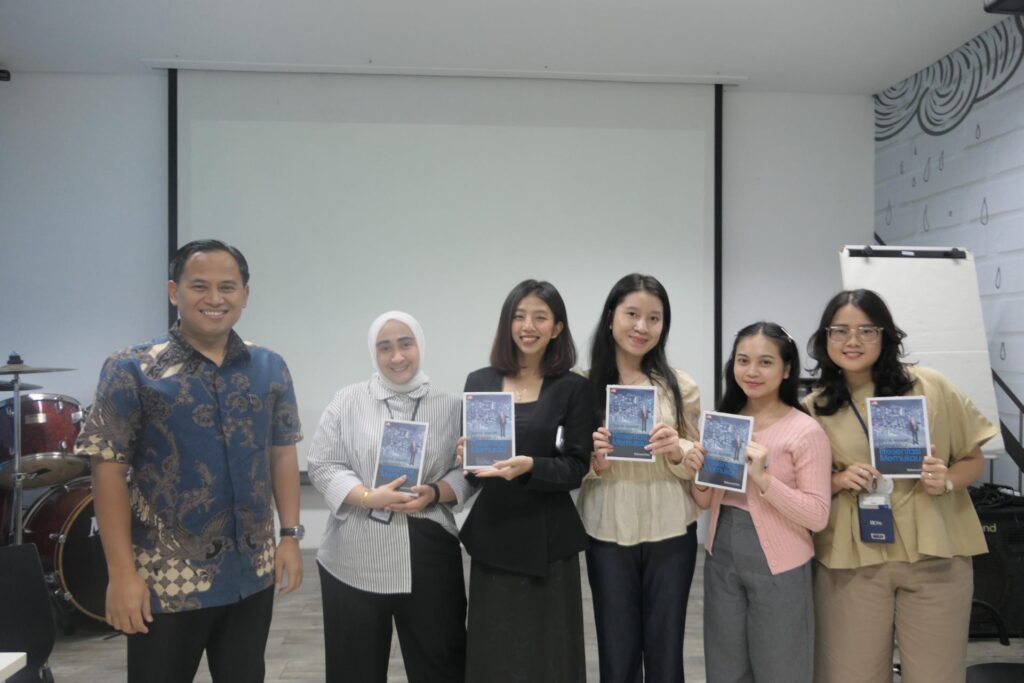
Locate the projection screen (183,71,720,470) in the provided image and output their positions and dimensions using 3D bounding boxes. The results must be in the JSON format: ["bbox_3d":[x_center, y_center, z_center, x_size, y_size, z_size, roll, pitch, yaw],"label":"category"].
[{"bbox_3d":[-0.417,-0.461,4.630,3.660,2.640,0.050,0,0,-3],"label":"projection screen"}]

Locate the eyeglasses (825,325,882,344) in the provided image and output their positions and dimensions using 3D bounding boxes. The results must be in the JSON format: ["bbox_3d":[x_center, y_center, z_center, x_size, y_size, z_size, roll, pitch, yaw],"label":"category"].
[{"bbox_3d":[0.948,-0.022,1.890,0.142,0.048,0.140,0,0,24],"label":"eyeglasses"}]

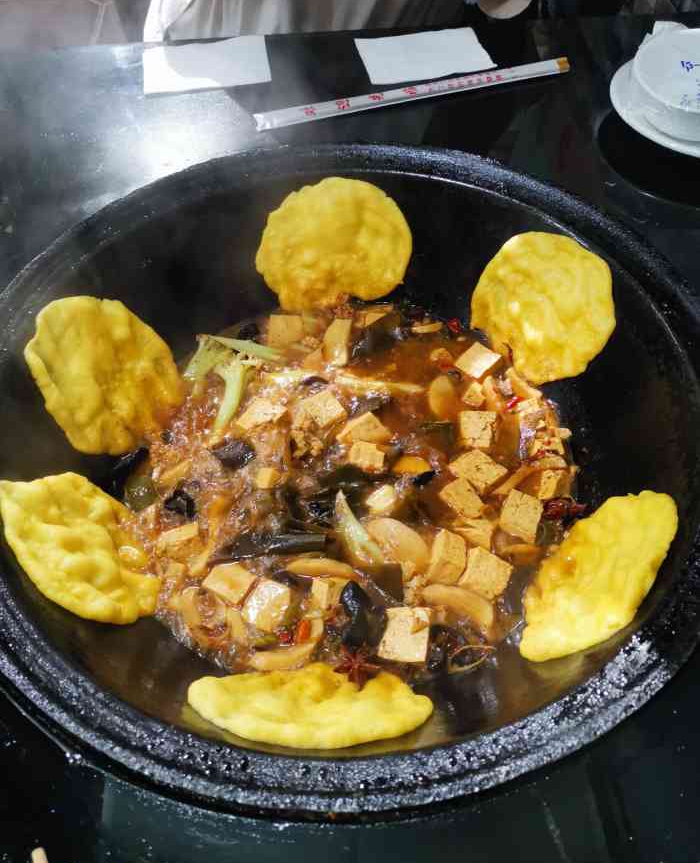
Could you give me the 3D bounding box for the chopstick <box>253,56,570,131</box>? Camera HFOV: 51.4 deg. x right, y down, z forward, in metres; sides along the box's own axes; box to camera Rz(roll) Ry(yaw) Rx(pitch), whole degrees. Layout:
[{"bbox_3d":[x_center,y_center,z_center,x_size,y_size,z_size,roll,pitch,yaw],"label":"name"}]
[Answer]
[{"bbox_3d":[0.053,-0.261,0.561,0.257,0.009,0.019,-15,56,-9],"label":"chopstick"}]

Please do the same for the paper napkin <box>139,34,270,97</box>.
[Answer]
[{"bbox_3d":[-0.118,-0.305,0.600,0.103,0.004,0.074,-9,55,-5],"label":"paper napkin"}]

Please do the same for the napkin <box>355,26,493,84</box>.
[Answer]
[{"bbox_3d":[0.062,-0.316,0.604,0.103,0.004,0.072,-10,55,-6],"label":"napkin"}]

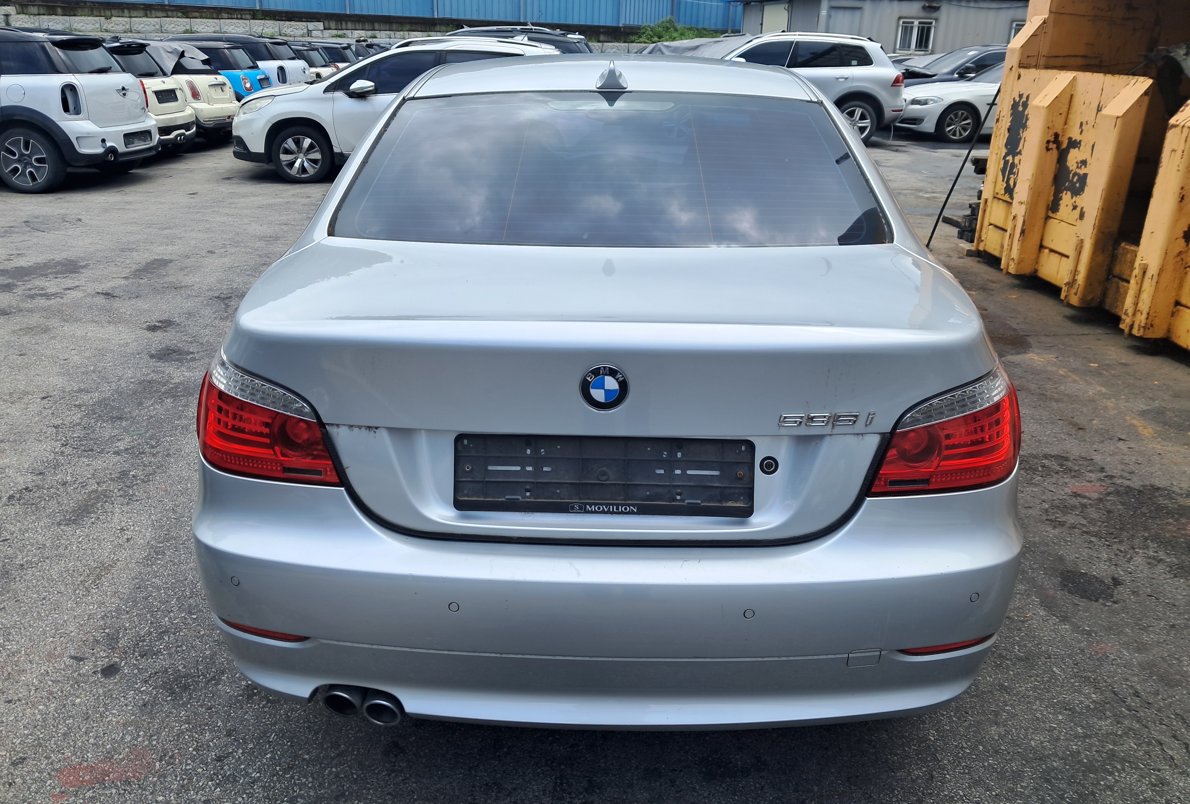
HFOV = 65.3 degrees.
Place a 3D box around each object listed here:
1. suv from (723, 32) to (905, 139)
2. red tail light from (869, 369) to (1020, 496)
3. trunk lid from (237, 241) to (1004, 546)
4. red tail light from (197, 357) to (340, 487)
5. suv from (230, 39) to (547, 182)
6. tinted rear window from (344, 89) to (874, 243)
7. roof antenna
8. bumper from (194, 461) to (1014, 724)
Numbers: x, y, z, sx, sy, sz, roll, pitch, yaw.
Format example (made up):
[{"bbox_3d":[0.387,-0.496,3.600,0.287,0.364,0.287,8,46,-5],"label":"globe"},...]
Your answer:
[{"bbox_3d":[2.575,-5.194,15.297,4.800,1.720,1.950,-3,21,-9],"label":"suv"},{"bbox_3d":[0.701,0.032,1.818,0.340,0.250,0.280,1,21,1],"label":"red tail light"},{"bbox_3d":[0.029,-0.058,1.919,1.410,0.470,0.670,1,21,1],"label":"trunk lid"},{"bbox_3d":[-0.649,0.007,1.844,0.340,0.250,0.280,1,21,1],"label":"red tail light"},{"bbox_3d":[-2.283,-3.577,11.225,4.160,1.556,1.780,-4,22,-11],"label":"suv"},{"bbox_3d":[0.045,-0.550,2.277,1.360,0.150,0.670,1,52,1],"label":"tinted rear window"},{"bbox_3d":[0.045,-0.853,2.415,0.080,0.070,0.150,1,21,1],"label":"roof antenna"},{"bbox_3d":[0.025,0.309,2.024,1.780,0.490,0.670,1,21,1],"label":"bumper"}]

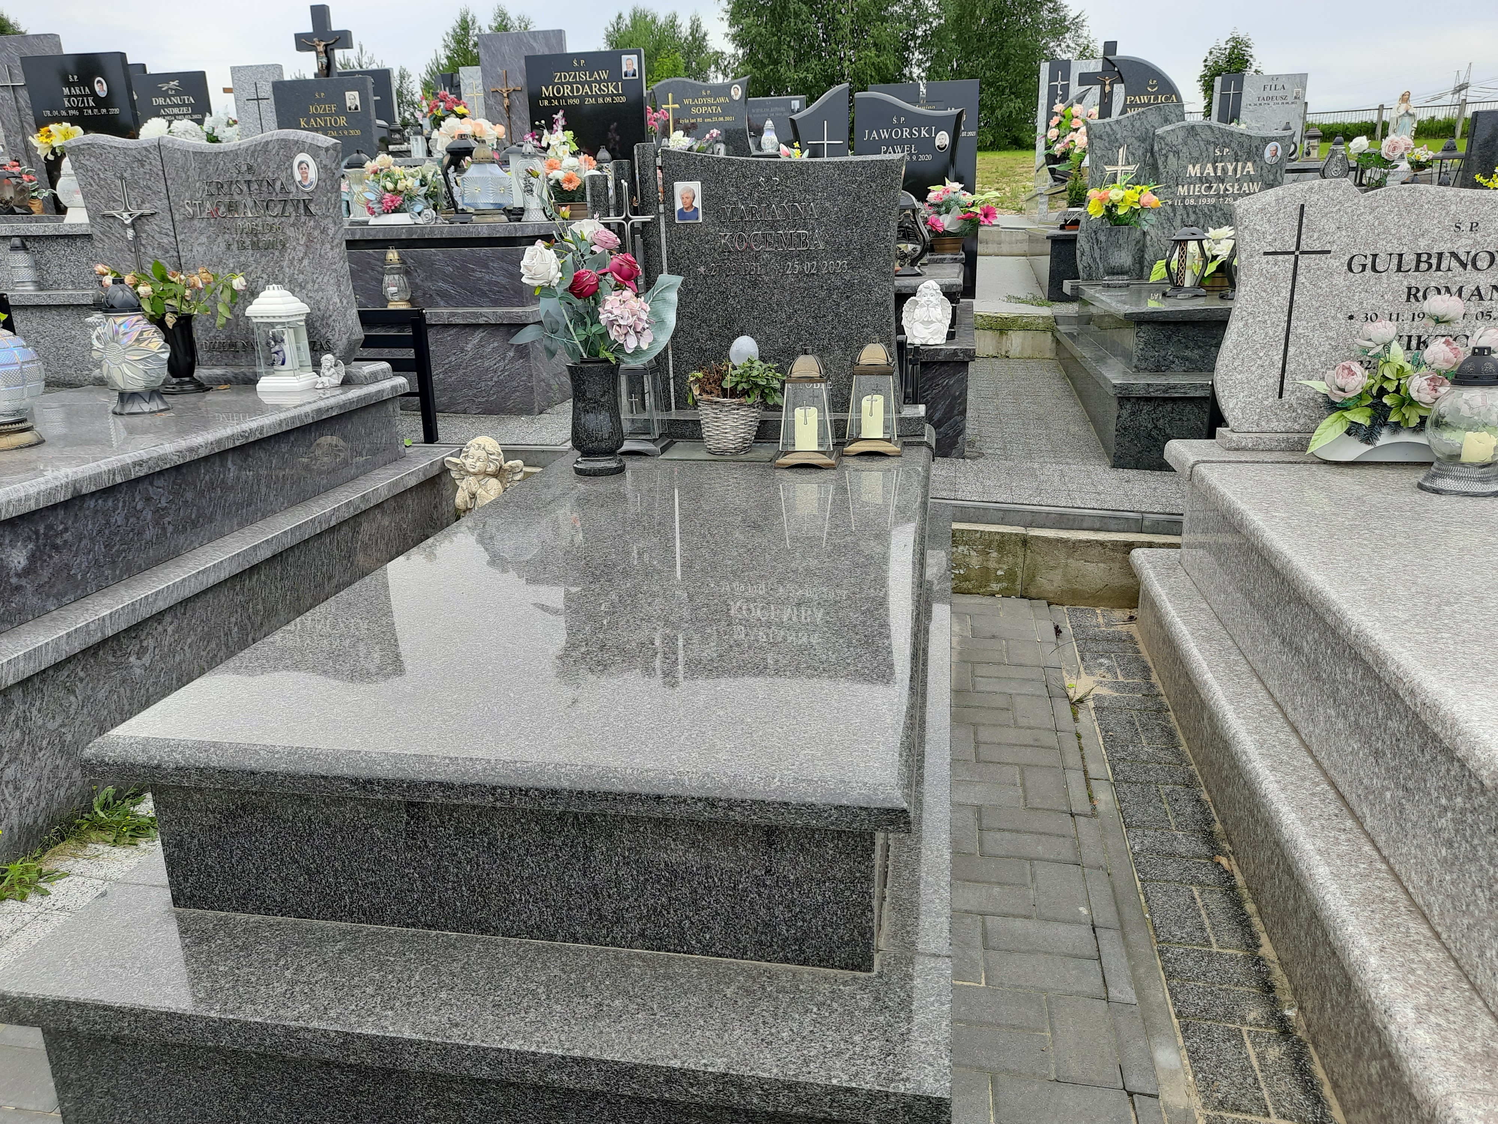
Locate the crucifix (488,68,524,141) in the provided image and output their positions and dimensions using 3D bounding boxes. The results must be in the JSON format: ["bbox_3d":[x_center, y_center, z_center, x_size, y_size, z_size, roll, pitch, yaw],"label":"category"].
[{"bbox_3d":[-1.400,-2.644,6.291,0.210,0.420,0.050,2,17,10],"label":"crucifix"}]

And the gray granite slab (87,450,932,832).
[{"bbox_3d":[-0.166,-0.029,2.315,1.080,0.055,2.090,1,17,10],"label":"gray granite slab"}]

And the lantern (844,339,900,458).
[{"bbox_3d":[0.357,-0.474,3.104,0.165,0.310,0.165,2,17,10],"label":"lantern"}]

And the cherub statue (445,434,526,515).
[{"bbox_3d":[-0.994,-0.263,4.103,0.275,0.420,0.200,2,18,10],"label":"cherub statue"}]

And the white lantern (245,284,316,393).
[{"bbox_3d":[-1.508,-0.728,3.500,0.155,0.323,0.155,2,17,10],"label":"white lantern"}]

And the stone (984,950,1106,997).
[{"bbox_3d":[0.521,0.756,1.921,0.200,0.060,0.100,2,18,10],"label":"stone"}]

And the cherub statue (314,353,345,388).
[{"bbox_3d":[-1.367,-0.624,3.530,0.082,0.112,0.075,8,19,28],"label":"cherub statue"}]

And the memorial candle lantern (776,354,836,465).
[{"bbox_3d":[0.164,-0.442,3.100,0.174,0.320,0.174,2,18,10],"label":"memorial candle lantern"}]

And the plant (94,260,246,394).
[{"bbox_3d":[-1.895,-0.770,3.542,0.360,0.420,0.290,2,18,10],"label":"plant"}]

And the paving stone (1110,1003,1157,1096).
[{"bbox_3d":[0.622,0.811,1.766,0.049,0.060,0.200,2,19,10],"label":"paving stone"}]

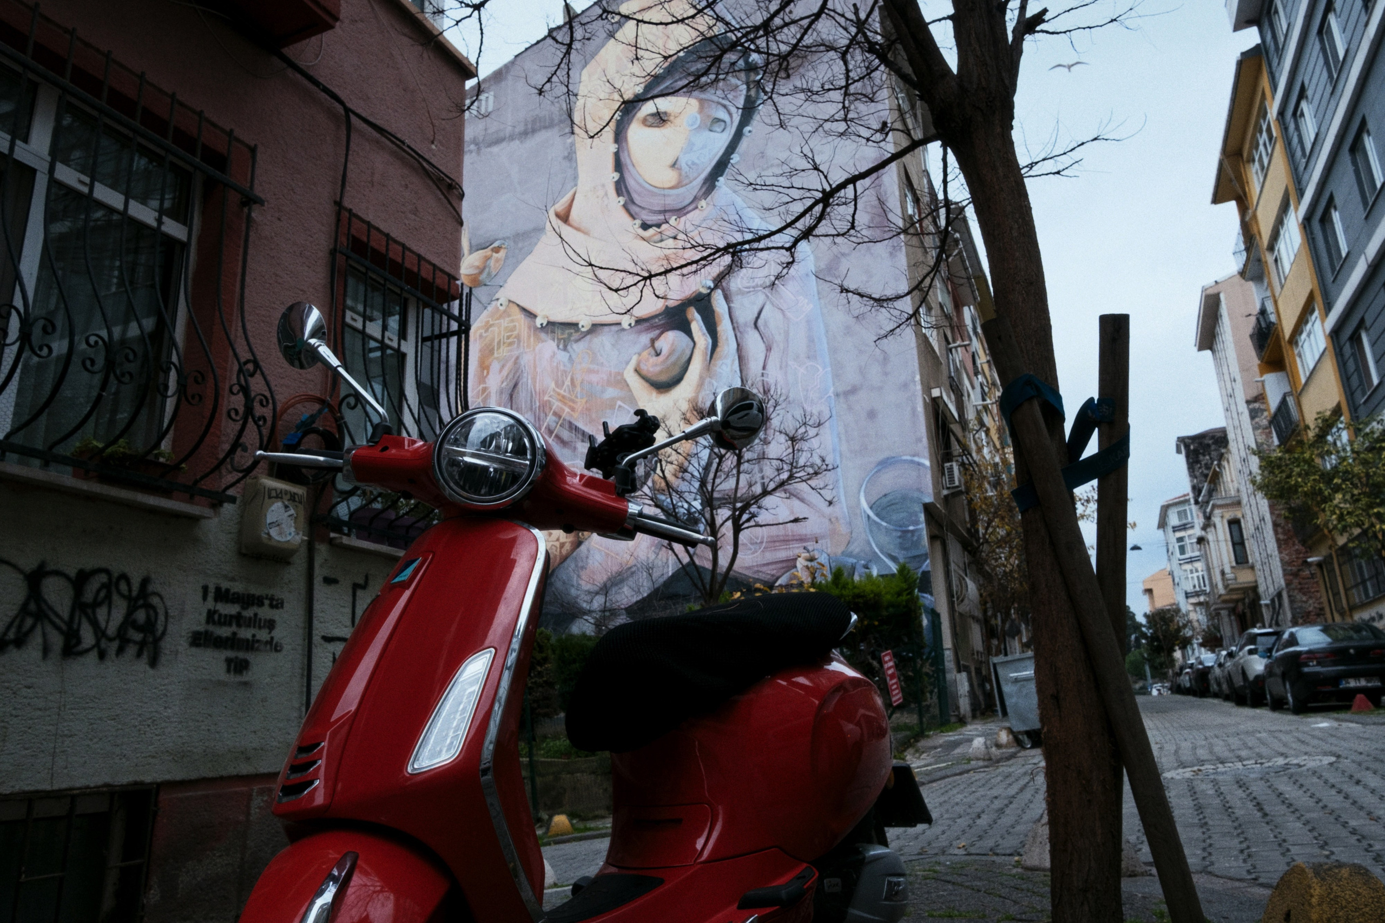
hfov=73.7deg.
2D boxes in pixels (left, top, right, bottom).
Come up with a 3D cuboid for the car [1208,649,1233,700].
[{"bbox_3d":[15.943,6.071,26.459,1.770,1.450,4.338,-9,-16,23],"label":"car"}]

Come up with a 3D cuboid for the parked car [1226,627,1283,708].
[{"bbox_3d":[13.153,4.584,20.563,1.830,1.611,4.399,-9,-16,23],"label":"parked car"}]

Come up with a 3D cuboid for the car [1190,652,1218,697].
[{"bbox_3d":[18.469,7.460,32.264,1.770,1.477,4.439,-10,-16,23],"label":"car"}]

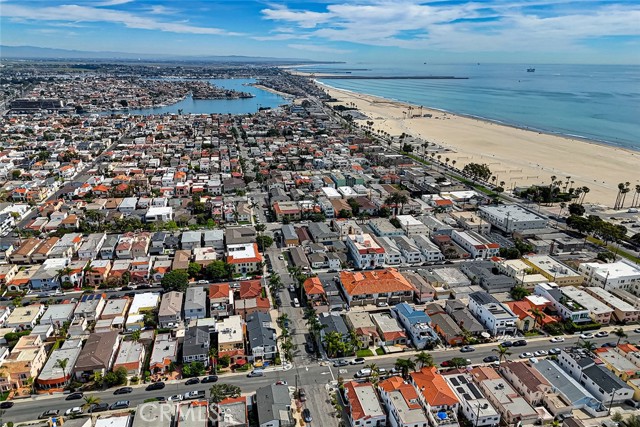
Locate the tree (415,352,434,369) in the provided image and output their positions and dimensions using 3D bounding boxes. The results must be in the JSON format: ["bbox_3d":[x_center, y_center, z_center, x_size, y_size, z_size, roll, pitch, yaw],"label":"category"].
[{"bbox_3d":[34.680,49.230,153.450,5.600,6.400,5.600,-4,19,-12],"label":"tree"}]

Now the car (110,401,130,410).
[{"bbox_3d":[-55.562,53.148,128.352,4.750,1.680,1.880,-3,19,-11],"label":"car"}]

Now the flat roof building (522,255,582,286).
[{"bbox_3d":[109.330,27.660,219.730,14.190,6.500,23.790,-4,19,-12],"label":"flat roof building"}]

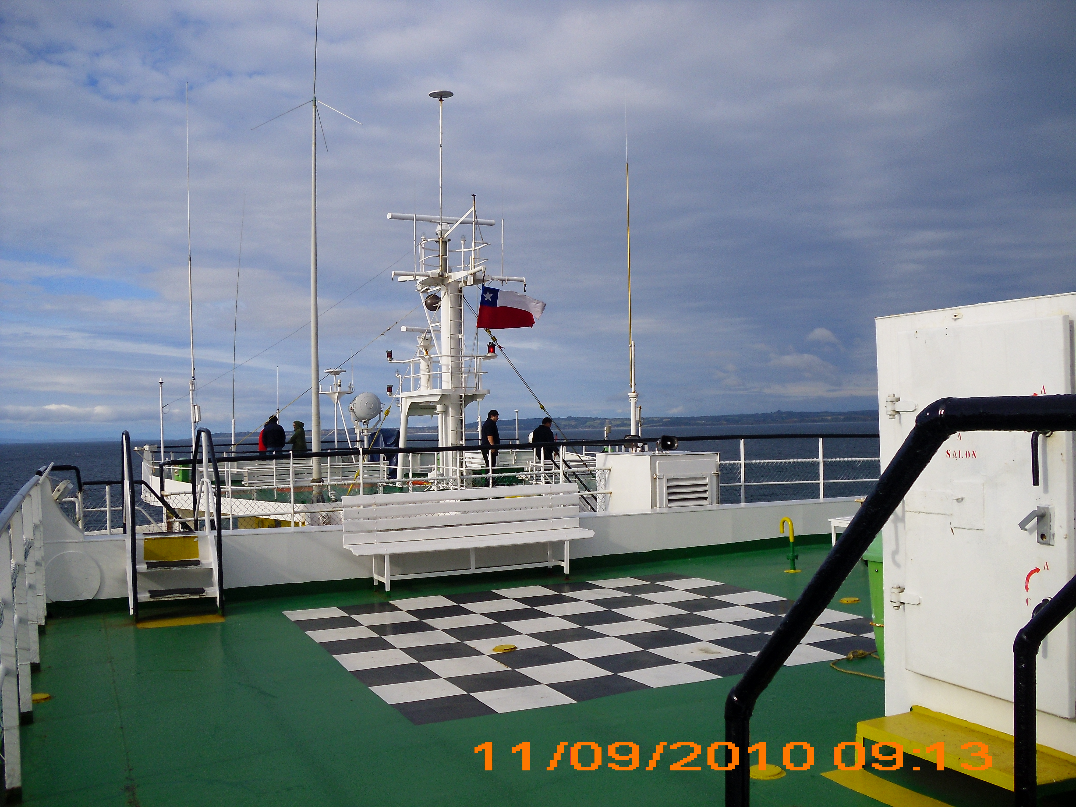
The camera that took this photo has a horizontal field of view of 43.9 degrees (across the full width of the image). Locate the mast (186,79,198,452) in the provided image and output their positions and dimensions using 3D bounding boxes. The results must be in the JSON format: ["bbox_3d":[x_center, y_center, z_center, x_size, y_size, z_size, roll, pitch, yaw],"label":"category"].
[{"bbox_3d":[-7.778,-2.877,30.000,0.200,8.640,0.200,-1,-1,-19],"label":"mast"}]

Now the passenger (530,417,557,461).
[{"bbox_3d":[0.170,1.112,27.785,0.500,1.630,0.380,-2,-1,37],"label":"passenger"}]

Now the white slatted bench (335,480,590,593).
[{"bbox_3d":[-0.659,1.335,13.207,2.550,0.910,0.430,-1,-1,-28],"label":"white slatted bench"}]

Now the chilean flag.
[{"bbox_3d":[-0.608,-2.165,30.200,1.500,1.000,0.300,-1,-1,-3],"label":"chilean flag"}]

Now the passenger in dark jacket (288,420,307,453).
[{"bbox_3d":[-5.665,1.191,31.486,0.420,1.570,0.460,-2,-1,6],"label":"passenger in dark jacket"}]

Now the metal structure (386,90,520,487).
[{"bbox_3d":[-1.851,-2.618,30.500,2.800,9.020,2.000,-1,-1,-19],"label":"metal structure"}]

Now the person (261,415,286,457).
[{"bbox_3d":[-6.208,1.142,31.484,0.550,1.730,0.360,-1,-1,-12],"label":"person"}]

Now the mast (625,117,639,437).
[{"bbox_3d":[2.059,-2.616,29.500,0.220,7.670,0.220,-1,-1,-19],"label":"mast"}]

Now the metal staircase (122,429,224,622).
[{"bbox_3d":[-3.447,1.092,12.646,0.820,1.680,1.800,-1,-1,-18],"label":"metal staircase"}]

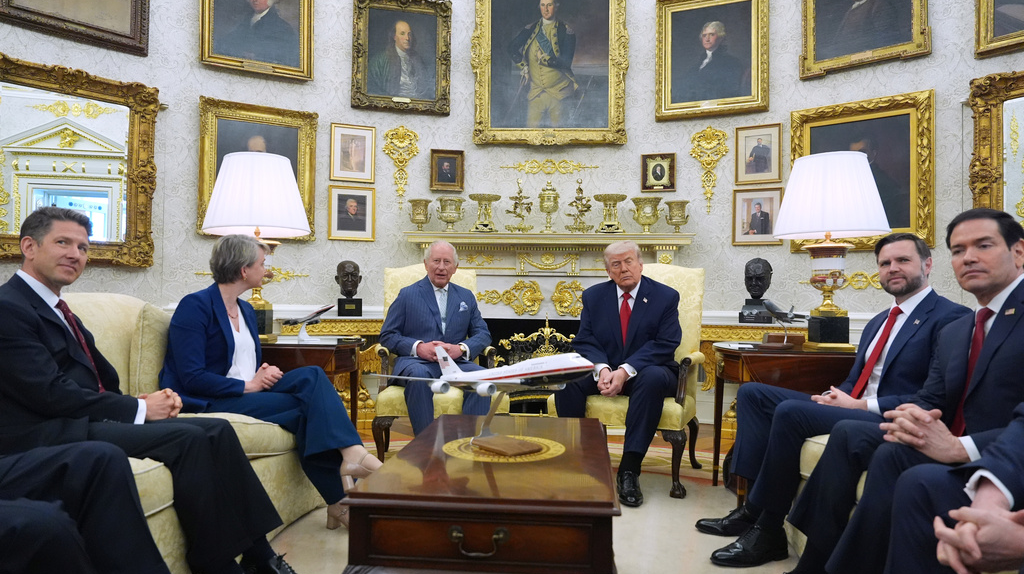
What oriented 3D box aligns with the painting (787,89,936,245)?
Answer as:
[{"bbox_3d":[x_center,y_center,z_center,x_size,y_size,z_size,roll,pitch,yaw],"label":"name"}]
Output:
[{"bbox_3d":[2.368,-0.757,4.658,0.885,1.020,0.090,0,-2,39],"label":"painting"}]

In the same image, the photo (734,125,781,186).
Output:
[{"bbox_3d":[1.879,-1.005,5.190,0.345,0.450,0.030,0,-1,29],"label":"photo"}]

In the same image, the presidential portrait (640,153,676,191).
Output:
[{"bbox_3d":[1.184,-0.916,5.500,0.272,0.308,0.045,1,-1,16],"label":"presidential portrait"}]

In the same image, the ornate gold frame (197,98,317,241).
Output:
[{"bbox_3d":[-1.877,-0.862,5.088,0.841,0.987,0.090,1,1,-30],"label":"ornate gold frame"}]

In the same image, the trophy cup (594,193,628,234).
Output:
[{"bbox_3d":[0.751,-0.563,5.260,0.255,0.310,0.255,1,-1,5],"label":"trophy cup"}]

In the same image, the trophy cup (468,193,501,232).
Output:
[{"bbox_3d":[-0.216,-0.587,5.450,0.256,0.330,0.250,1,-1,0],"label":"trophy cup"}]

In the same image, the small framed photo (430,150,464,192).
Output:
[{"bbox_3d":[-0.531,-0.960,5.630,0.273,0.339,0.045,1,-1,-9],"label":"small framed photo"}]

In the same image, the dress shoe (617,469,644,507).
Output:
[{"bbox_3d":[0.578,0.970,3.348,0.112,0.120,0.310,1,-1,5],"label":"dress shoe"}]

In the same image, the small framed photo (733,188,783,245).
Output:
[{"bbox_3d":[1.870,-0.533,5.191,0.366,0.439,0.030,0,-1,29],"label":"small framed photo"}]

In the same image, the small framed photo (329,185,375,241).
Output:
[{"bbox_3d":[-1.271,-0.581,5.431,0.360,0.430,0.030,1,-1,-21],"label":"small framed photo"}]

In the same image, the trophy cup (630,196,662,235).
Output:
[{"bbox_3d":[1.059,-0.555,5.360,0.265,0.302,0.245,1,-1,5],"label":"trophy cup"}]

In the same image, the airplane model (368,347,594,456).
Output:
[{"bbox_3d":[-0.035,0.319,1.995,0.706,0.307,0.798,1,-1,-37],"label":"airplane model"}]

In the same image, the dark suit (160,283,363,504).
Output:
[{"bbox_3d":[-1.080,0.439,2.870,0.850,0.920,0.500,0,-1,21],"label":"dark suit"}]

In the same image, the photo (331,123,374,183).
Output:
[{"bbox_3d":[-1.266,-1.062,5.440,0.348,0.455,0.030,1,-1,-21],"label":"photo"}]

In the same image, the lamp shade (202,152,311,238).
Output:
[{"bbox_3d":[-1.261,-0.456,3.380,0.505,0.375,0.505,1,-1,5],"label":"lamp shade"}]

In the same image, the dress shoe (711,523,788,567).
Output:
[{"bbox_3d":[0.888,0.960,2.540,0.315,0.122,0.112,1,-1,-16],"label":"dress shoe"}]

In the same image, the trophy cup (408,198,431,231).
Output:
[{"bbox_3d":[-0.747,-0.575,5.512,0.180,0.265,0.175,1,-1,0],"label":"trophy cup"}]

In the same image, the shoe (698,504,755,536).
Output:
[{"bbox_3d":[0.916,0.951,2.809,0.310,0.110,0.110,1,-1,6],"label":"shoe"}]

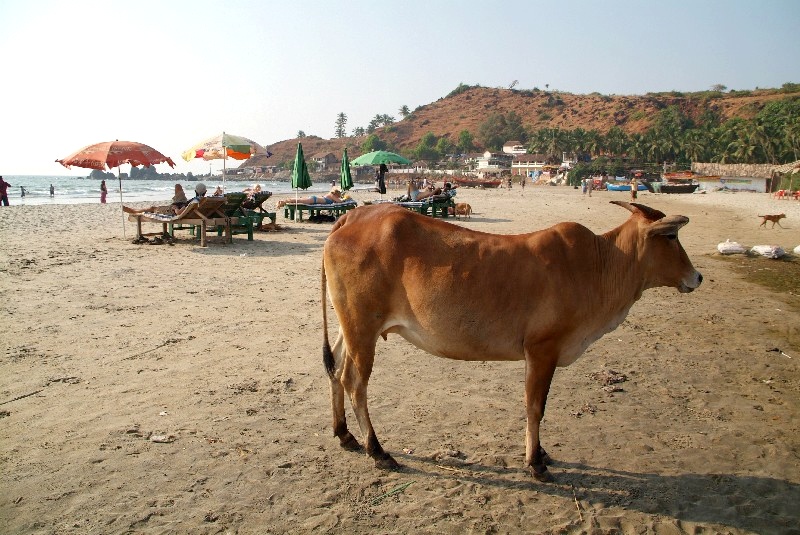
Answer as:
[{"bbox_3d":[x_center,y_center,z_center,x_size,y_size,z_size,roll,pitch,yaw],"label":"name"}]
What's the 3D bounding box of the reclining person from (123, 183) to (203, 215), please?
[{"bbox_3d":[-4.439,-1.283,11.441,1.700,0.660,0.600,5,9,26],"label":"reclining person"}]

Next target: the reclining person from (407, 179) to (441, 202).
[{"bbox_3d":[0.660,-2.162,16.866,0.980,0.641,0.500,0,9,0],"label":"reclining person"}]

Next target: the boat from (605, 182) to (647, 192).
[{"bbox_3d":[27.773,-9.700,72.363,6.100,1.075,1.700,0,9,0],"label":"boat"}]

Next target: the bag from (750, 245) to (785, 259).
[{"bbox_3d":[7.274,-0.321,11.886,0.650,0.249,0.380,4,9,25],"label":"bag"}]

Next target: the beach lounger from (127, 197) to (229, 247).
[{"bbox_3d":[-4.142,-0.922,11.545,2.100,0.920,0.720,5,9,26],"label":"beach lounger"}]

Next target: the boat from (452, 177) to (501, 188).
[{"bbox_3d":[11.757,-12.856,91.102,7.600,1.728,1.900,0,9,0],"label":"boat"}]

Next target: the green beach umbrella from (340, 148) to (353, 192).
[{"bbox_3d":[-1.716,-2.728,19.412,0.460,2.250,0.460,1,8,0],"label":"green beach umbrella"}]

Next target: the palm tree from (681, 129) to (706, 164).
[{"bbox_3d":[50.356,-18.768,103.356,4.900,9.409,4.900,0,9,0],"label":"palm tree"}]

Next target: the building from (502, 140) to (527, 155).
[{"bbox_3d":[38.336,-40.598,204.211,8.200,4.700,7.000,0,8,-6],"label":"building"}]

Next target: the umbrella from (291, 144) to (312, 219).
[{"bbox_3d":[-2.809,-2.388,16.937,0.600,2.270,0.600,1,8,0],"label":"umbrella"}]

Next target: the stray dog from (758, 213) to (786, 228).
[{"bbox_3d":[11.967,-1.497,19.293,0.900,0.507,0.200,0,9,0],"label":"stray dog"}]

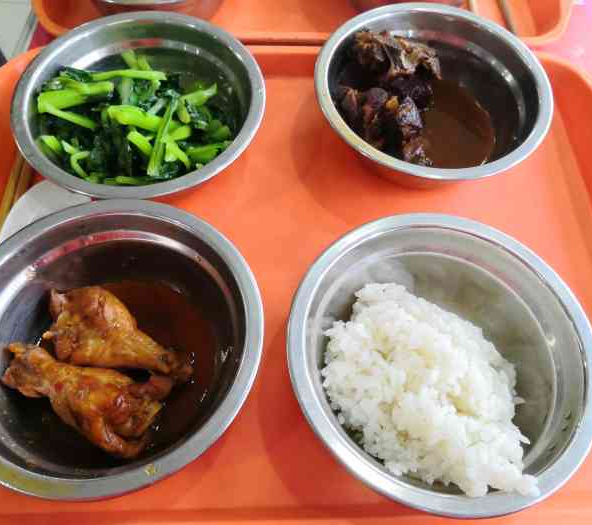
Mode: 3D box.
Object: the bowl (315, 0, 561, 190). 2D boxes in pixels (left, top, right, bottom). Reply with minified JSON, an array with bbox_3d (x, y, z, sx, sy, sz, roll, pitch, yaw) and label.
[{"bbox_3d":[0.076,-0.090,0.332,0.135,0.054,0.135,1,62,-1],"label":"bowl"}]

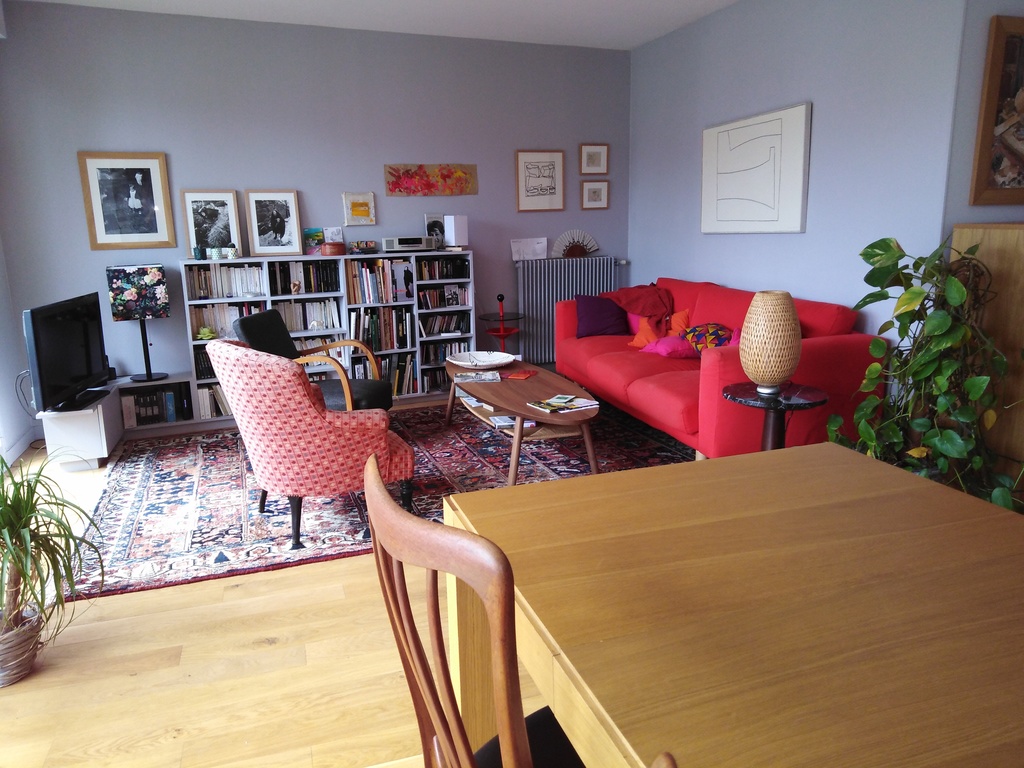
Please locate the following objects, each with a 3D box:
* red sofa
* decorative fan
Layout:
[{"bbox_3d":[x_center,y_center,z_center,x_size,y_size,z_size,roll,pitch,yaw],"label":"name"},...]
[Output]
[{"bbox_3d":[1.012,-0.140,4.528,0.930,0.825,2.130,-5,13,-17],"label":"red sofa"},{"bbox_3d":[0.478,-1.054,5.789,0.390,0.205,0.030,-6,13,-23],"label":"decorative fan"}]

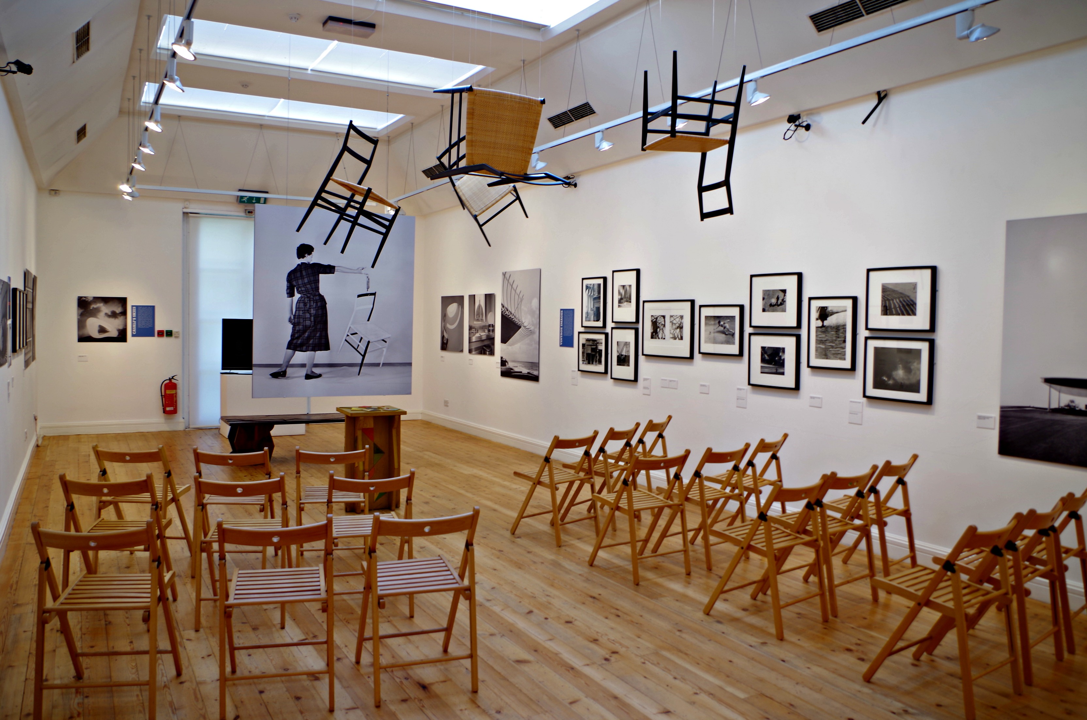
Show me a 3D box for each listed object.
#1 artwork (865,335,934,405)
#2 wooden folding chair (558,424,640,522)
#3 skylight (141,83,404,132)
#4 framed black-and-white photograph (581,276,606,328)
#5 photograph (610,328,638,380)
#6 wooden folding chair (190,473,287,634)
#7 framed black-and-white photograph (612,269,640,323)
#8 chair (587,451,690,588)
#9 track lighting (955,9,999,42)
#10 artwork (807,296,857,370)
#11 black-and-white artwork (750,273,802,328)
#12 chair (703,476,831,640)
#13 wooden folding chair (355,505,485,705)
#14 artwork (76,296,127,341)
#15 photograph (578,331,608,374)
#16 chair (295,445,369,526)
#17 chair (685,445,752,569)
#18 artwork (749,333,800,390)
[{"bbox_3d":[2.340,0.065,5.371,0.030,0.420,0.505,-1,3,-30],"label":"artwork"},{"bbox_3d":[0.449,0.864,6.289,0.500,0.770,0.435,3,3,34],"label":"wooden folding chair"},{"bbox_3d":[-3.177,-2.992,9.692,2.880,0.120,1.320,-1,3,-30],"label":"skylight"},{"bbox_3d":[0.530,-0.594,8.492,0.030,0.525,0.418,-1,3,-30],"label":"framed black-and-white photograph"},{"bbox_3d":[0.802,-0.056,8.030,0.030,0.526,0.414,-1,3,-30],"label":"photograph"},{"bbox_3d":[-1.518,0.931,4.213,0.435,0.770,0.500,1,3,-8],"label":"wooden folding chair"},{"bbox_3d":[0.804,-0.622,7.971,0.030,0.517,0.410,-1,3,-30],"label":"framed black-and-white photograph"},{"bbox_3d":[0.600,0.927,5.071,0.435,0.770,0.500,-1,3,-33],"label":"chair"},{"bbox_3d":[2.142,-1.650,4.020,0.160,0.150,0.130,-1,3,-30],"label":"track lighting"},{"bbox_3d":[2.069,-0.190,5.835,0.030,0.520,0.410,-1,3,-30],"label":"artwork"},{"bbox_3d":[1.797,-0.458,6.329,0.030,0.420,0.510,-1,3,-30],"label":"black-and-white artwork"},{"bbox_3d":[1.172,0.972,4.268,0.432,0.775,0.505,-1,3,-39],"label":"chair"},{"bbox_3d":[-0.551,0.980,3.492,0.432,0.775,0.505,0,3,-22],"label":"wooden folding chair"},{"bbox_3d":[-5.739,-0.523,10.591,0.590,0.595,0.020,-1,3,-30],"label":"artwork"},{"bbox_3d":[0.525,-0.078,8.607,0.030,0.421,0.516,-1,3,-30],"label":"photograph"},{"bbox_3d":[-1.314,0.894,5.091,0.435,0.770,0.500,0,3,-13],"label":"chair"},{"bbox_3d":[1.046,0.917,5.384,0.435,0.770,0.500,-1,4,-41],"label":"chair"},{"bbox_3d":[1.816,0.006,6.412,0.030,0.422,0.510,-1,3,-30],"label":"artwork"}]

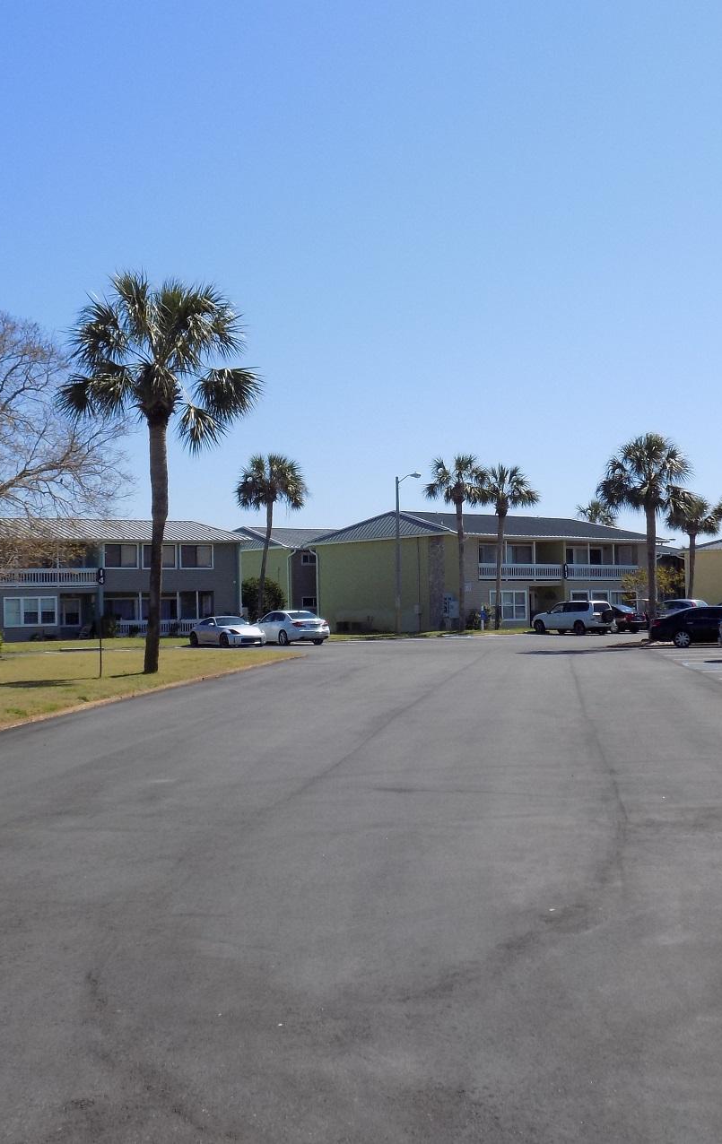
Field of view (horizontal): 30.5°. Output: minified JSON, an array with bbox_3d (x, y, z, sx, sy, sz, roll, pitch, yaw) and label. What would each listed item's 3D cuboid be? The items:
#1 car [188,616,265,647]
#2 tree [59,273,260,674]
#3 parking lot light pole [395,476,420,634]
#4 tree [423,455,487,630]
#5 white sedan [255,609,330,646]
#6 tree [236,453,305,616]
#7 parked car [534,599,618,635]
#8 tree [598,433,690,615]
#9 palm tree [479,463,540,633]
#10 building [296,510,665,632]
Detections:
[{"bbox_3d":[-6.064,2.651,59.619,1.820,1.320,4.310,0,-2,-32],"label":"car"},{"bbox_3d":[-5.207,-2.500,33.647,5.043,10.123,5.043,-1,-2,-9],"label":"tree"},{"bbox_3d":[2.590,-1.044,70.852,0.400,8.750,2.200,0,-2,-37],"label":"parking lot light pole"},{"bbox_3d":[5.103,-1.493,71.200,3.370,9.500,3.370,-1,-1,0],"label":"tree"},{"bbox_3d":[-3.325,2.509,59.121,1.880,1.480,4.930,0,-2,-28],"label":"white sedan"},{"bbox_3d":[-5.142,-1.508,74.649,3.895,10.275,3.895,-1,-2,-4],"label":"tree"},{"bbox_3d":[10.682,2.297,66.200,1.780,1.730,4.660,0,-2,-35],"label":"parked car"},{"bbox_3d":[10.684,-1.360,49.900,3.380,8.000,3.380,-1,-1,0],"label":"tree"},{"bbox_3d":[8.181,-1.339,72.600,3.370,9.100,3.370,-1,-1,0],"label":"palm tree"},{"bbox_3d":[8.562,-0.078,87.184,19.900,7.500,14.000,0,-2,-41],"label":"building"}]

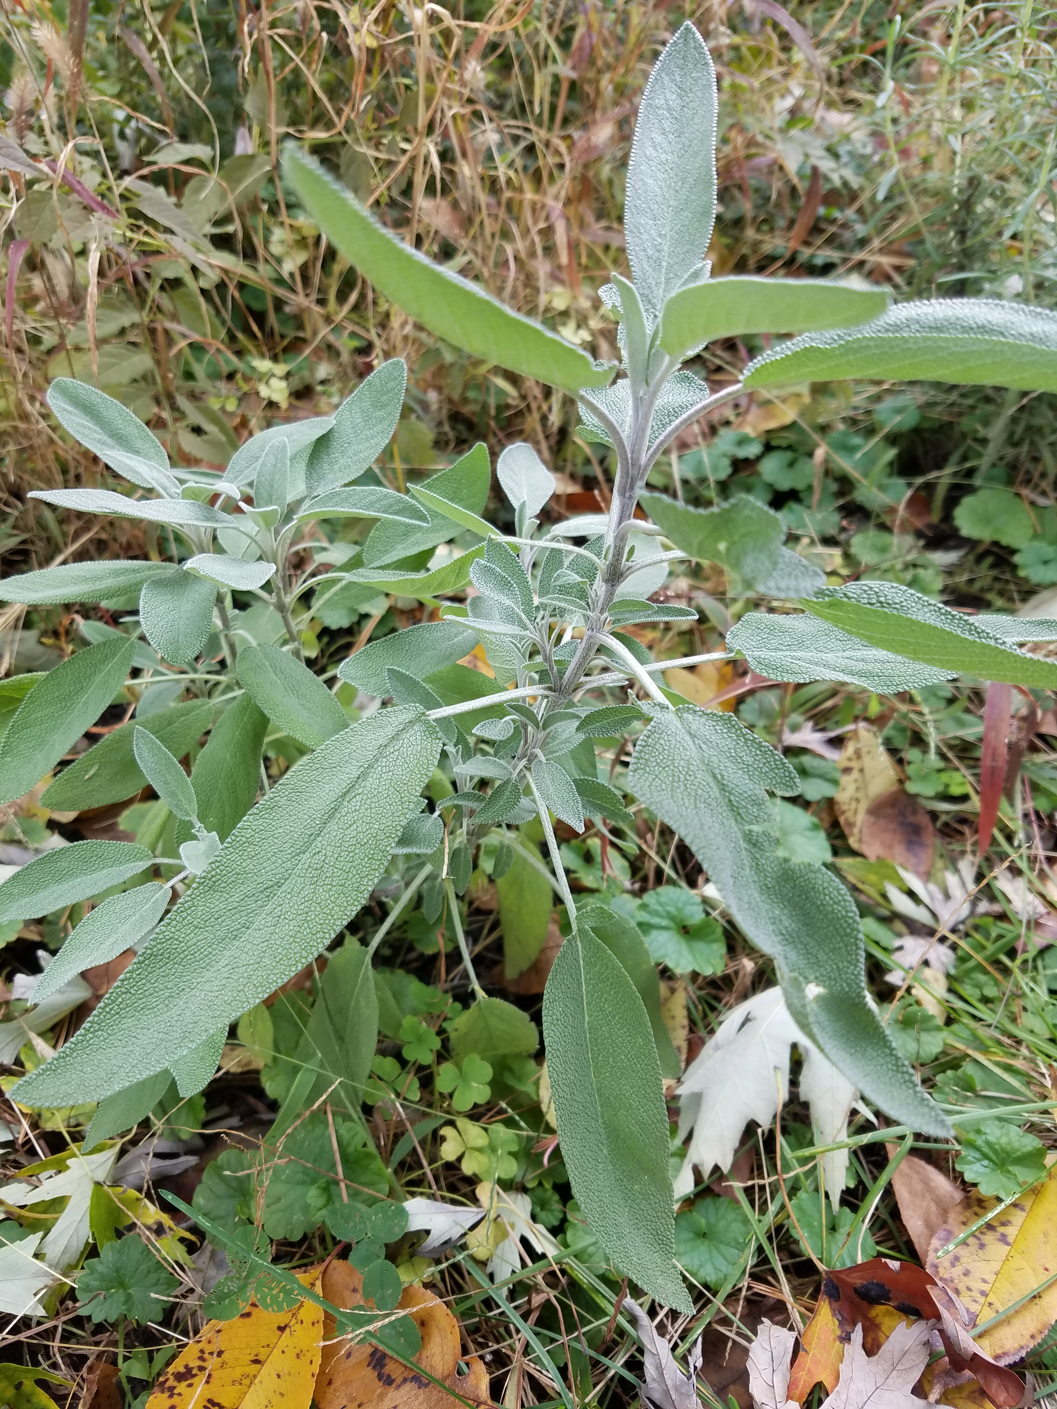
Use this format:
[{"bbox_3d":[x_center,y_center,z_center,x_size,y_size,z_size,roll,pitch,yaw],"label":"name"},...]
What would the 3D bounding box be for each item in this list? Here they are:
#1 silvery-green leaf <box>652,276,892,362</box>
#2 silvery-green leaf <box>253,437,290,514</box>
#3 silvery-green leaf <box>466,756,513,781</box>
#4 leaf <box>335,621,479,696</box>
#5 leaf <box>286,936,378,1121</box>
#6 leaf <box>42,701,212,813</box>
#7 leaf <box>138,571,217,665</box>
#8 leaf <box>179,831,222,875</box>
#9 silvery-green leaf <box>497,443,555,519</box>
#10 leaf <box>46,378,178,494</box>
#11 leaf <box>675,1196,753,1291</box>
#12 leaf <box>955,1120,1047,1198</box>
[{"bbox_3d":[0.044,-0.070,0.192,0.040,0.015,0.006,0,55,19],"label":"silvery-green leaf"},{"bbox_3d":[-0.107,-0.095,0.440,0.015,0.034,0.007,5,15,-3],"label":"silvery-green leaf"},{"bbox_3d":[-0.014,0.021,0.347,0.019,0.004,0.011,9,42,-16],"label":"silvery-green leaf"},{"bbox_3d":[-0.043,-0.019,0.378,0.051,0.008,0.022,-26,57,-14],"label":"leaf"},{"bbox_3d":[-0.059,0.099,0.323,0.021,0.005,0.053,1,55,15],"label":"leaf"},{"bbox_3d":[-0.138,0.018,0.367,0.065,0.006,0.023,-34,55,-16],"label":"leaf"},{"bbox_3d":[-0.134,-0.034,0.405,0.028,0.009,0.044,-6,61,-3],"label":"leaf"},{"bbox_3d":[-0.126,0.057,0.405,0.016,0.007,0.018,34,69,23],"label":"leaf"},{"bbox_3d":[-0.001,-0.074,0.351,0.018,0.025,0.005,-2,19,-1],"label":"silvery-green leaf"},{"bbox_3d":[-0.179,-0.115,0.455,0.071,0.014,0.027,41,63,9],"label":"leaf"},{"bbox_3d":[0.065,0.191,0.375,0.031,0.008,0.033,-3,56,4],"label":"leaf"},{"bbox_3d":[0.169,0.162,0.378,0.033,0.008,0.030,-1,56,13],"label":"leaf"}]

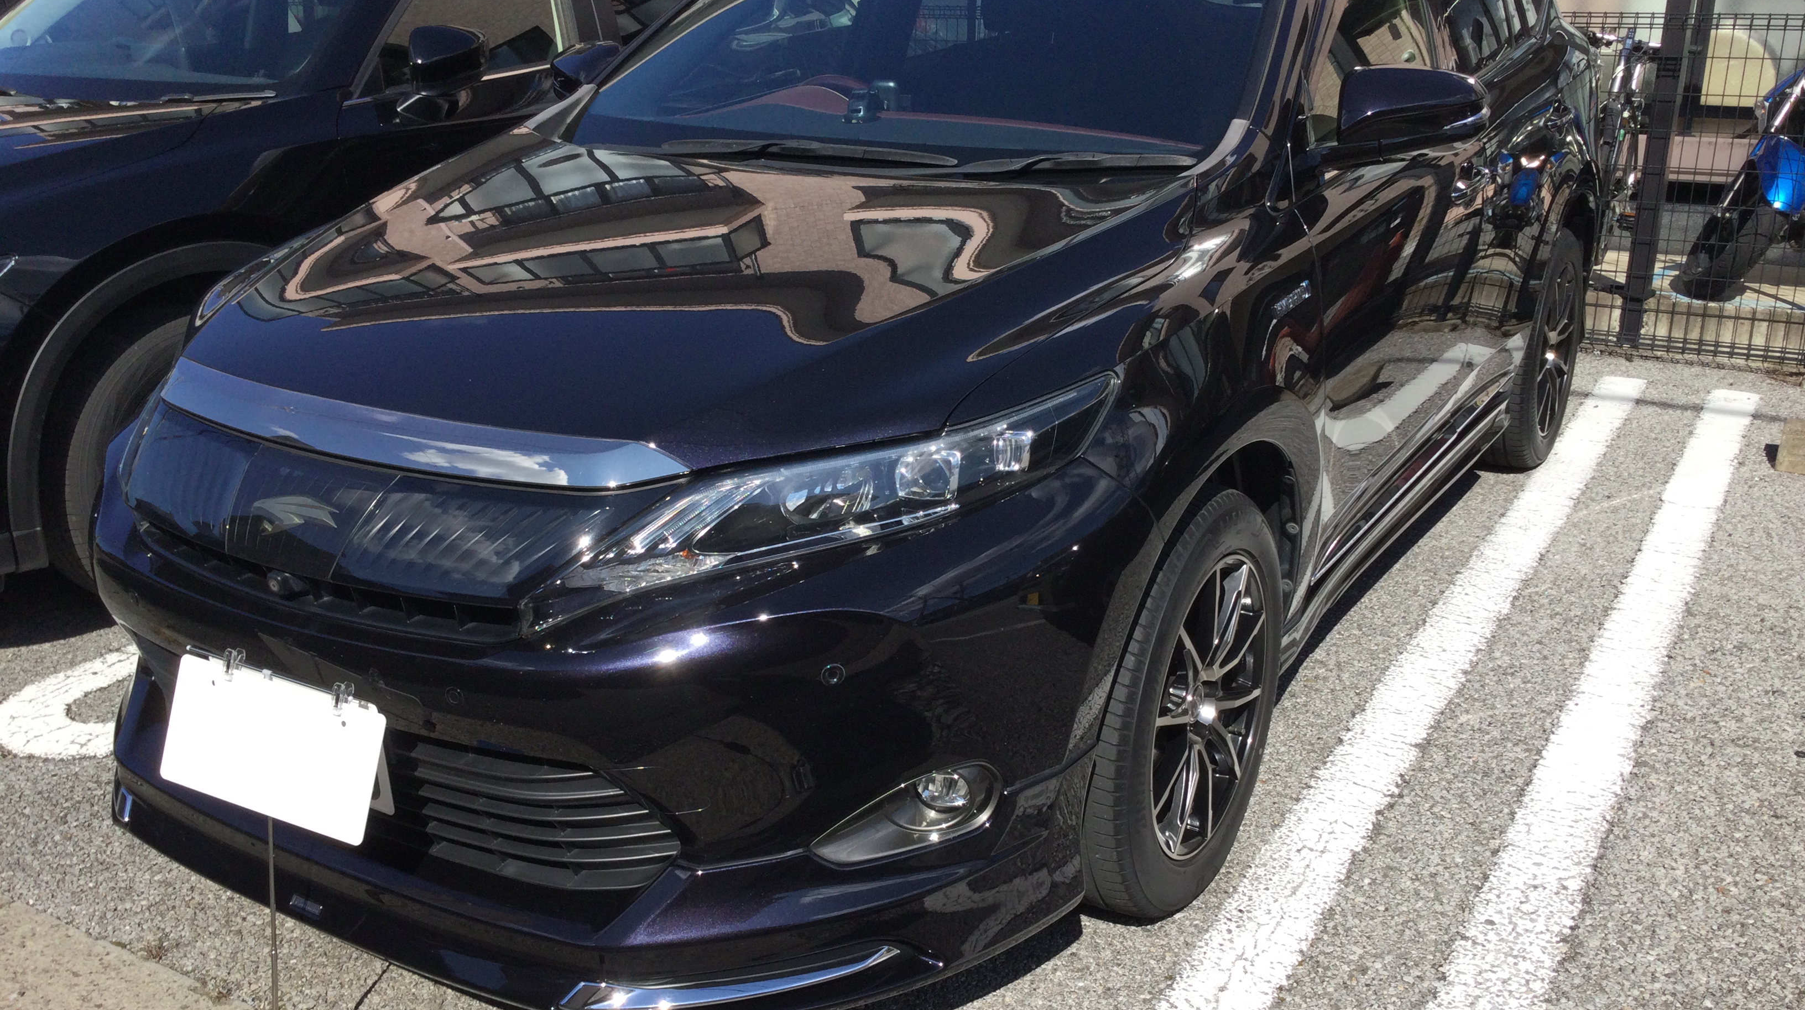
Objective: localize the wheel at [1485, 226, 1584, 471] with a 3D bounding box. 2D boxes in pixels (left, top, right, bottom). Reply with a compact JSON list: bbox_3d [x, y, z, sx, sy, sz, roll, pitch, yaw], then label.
[{"bbox_3d":[1.813,-0.462,4.746,0.235,0.716,0.716,11,22,30],"label":"wheel"}]

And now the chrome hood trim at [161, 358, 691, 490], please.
[{"bbox_3d":[-0.721,-0.117,2.104,1.010,0.090,0.190,11,22,30],"label":"chrome hood trim"}]

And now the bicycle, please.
[{"bbox_3d":[3.158,-1.550,7.064,0.550,1.030,1.650,9,17,26],"label":"bicycle"}]

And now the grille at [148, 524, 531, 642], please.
[{"bbox_3d":[-0.771,0.088,2.096,0.750,0.085,0.120,11,22,30],"label":"grille"}]

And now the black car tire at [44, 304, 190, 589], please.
[{"bbox_3d":[-1.658,-0.076,3.742,0.225,0.720,0.720,11,22,30],"label":"black car tire"}]

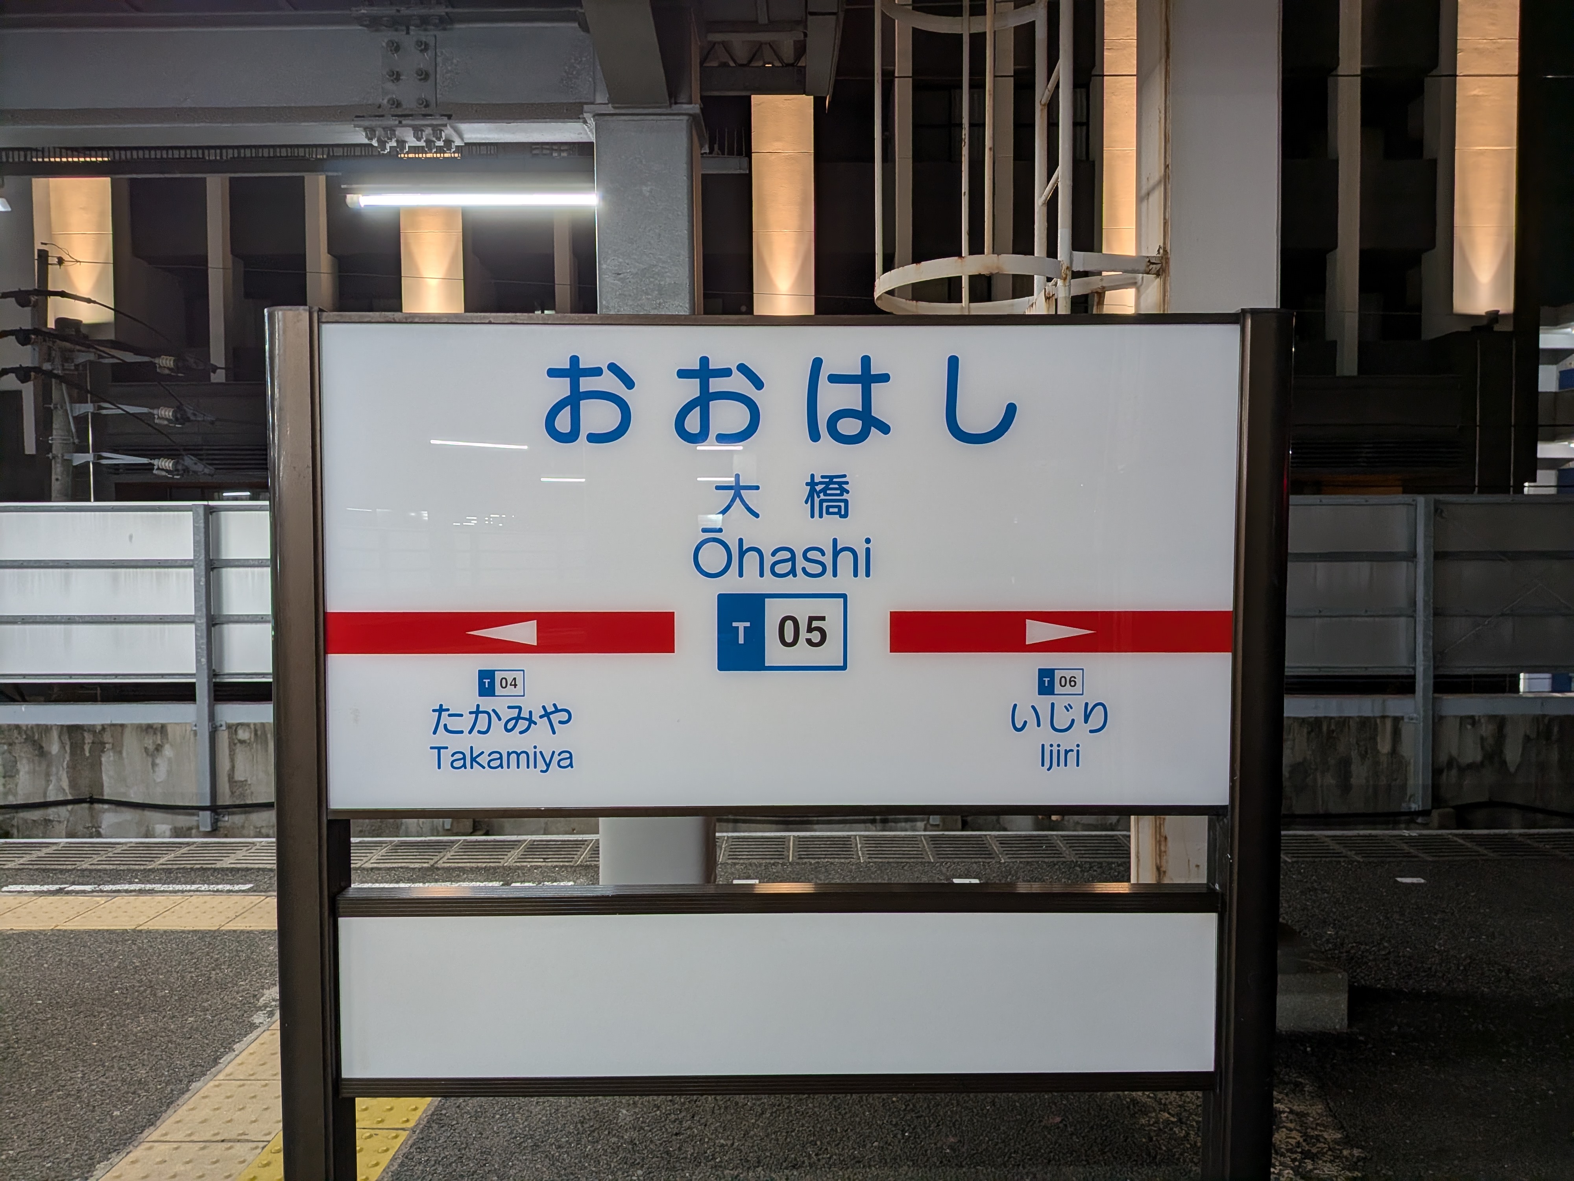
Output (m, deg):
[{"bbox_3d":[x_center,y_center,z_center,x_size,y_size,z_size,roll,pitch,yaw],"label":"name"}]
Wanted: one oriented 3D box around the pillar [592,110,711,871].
[{"bbox_3d":[-0.415,-0.106,3.493,0.330,2.690,0.330,0,2,1],"label":"pillar"}]

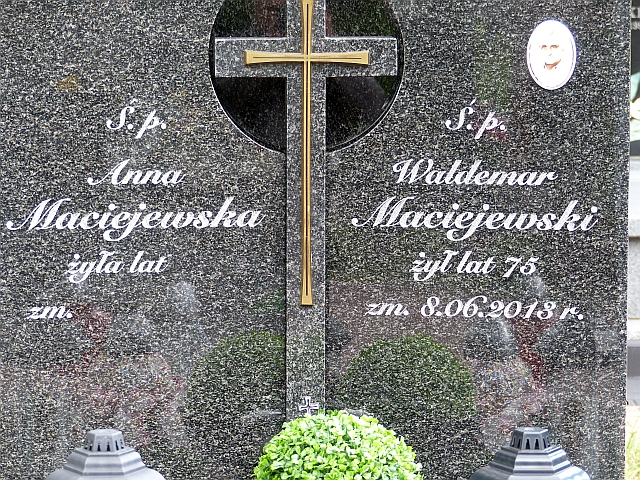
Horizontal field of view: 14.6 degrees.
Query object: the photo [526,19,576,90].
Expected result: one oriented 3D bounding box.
[{"bbox_3d":[0.473,-0.379,5.100,0.102,0.142,0.010,1,5,12],"label":"photo"}]

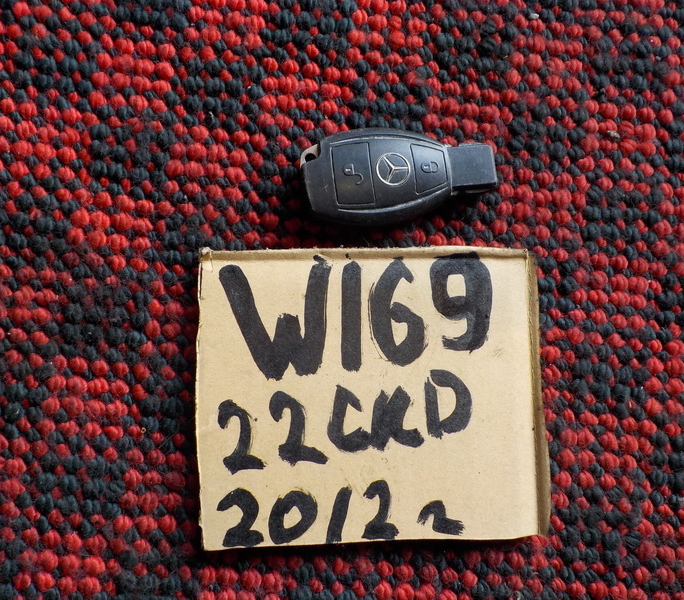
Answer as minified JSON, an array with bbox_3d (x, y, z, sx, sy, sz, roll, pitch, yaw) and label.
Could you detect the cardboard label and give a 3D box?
[{"bbox_3d":[0.013,0.035,0.266,0.133,0.008,0.112,0,84,-3],"label":"cardboard label"}]

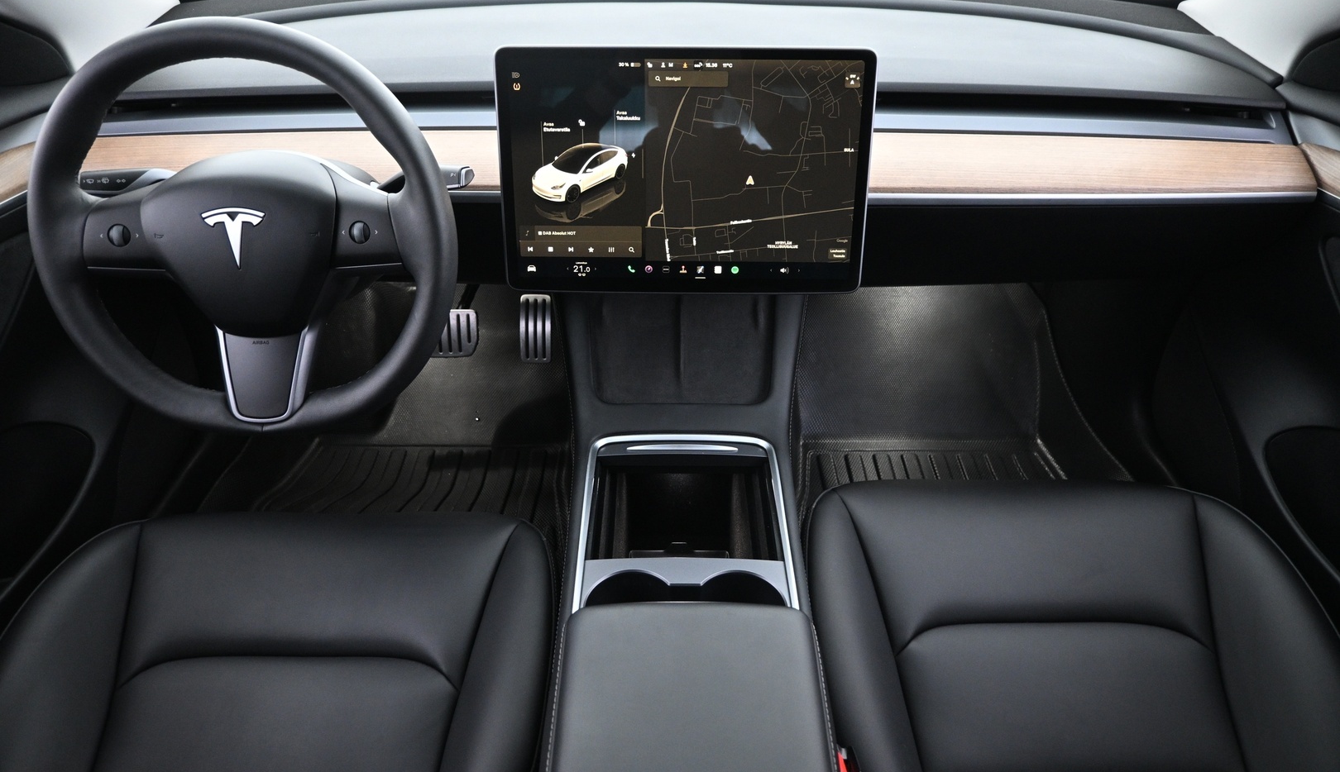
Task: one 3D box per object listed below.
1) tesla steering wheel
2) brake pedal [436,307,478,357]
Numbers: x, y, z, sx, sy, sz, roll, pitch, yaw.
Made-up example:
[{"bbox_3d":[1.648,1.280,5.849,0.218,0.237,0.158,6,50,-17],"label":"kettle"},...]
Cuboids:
[{"bbox_3d":[-0.364,-0.130,0.782,0.367,0.360,0.095,0,16,0],"label":"tesla steering wheel"},{"bbox_3d":[-0.353,-0.085,1.440,0.090,0.080,0.030,0,6,0],"label":"brake pedal"}]

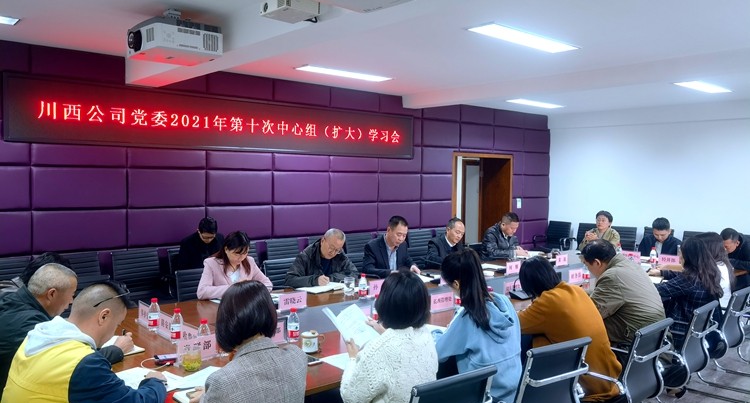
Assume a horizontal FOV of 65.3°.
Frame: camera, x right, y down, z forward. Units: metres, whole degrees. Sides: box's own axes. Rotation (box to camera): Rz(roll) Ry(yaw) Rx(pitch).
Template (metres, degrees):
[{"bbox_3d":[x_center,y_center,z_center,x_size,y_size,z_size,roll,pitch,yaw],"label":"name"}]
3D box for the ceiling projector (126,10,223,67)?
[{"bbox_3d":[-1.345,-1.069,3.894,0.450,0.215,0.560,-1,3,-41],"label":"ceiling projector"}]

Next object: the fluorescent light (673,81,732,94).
[{"bbox_3d":[4.013,-1.401,7.128,1.200,0.060,0.300,-1,3,-40],"label":"fluorescent light"}]

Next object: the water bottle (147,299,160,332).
[{"bbox_3d":[-1.260,0.642,3.336,0.063,0.180,0.063,-1,3,-41],"label":"water bottle"}]

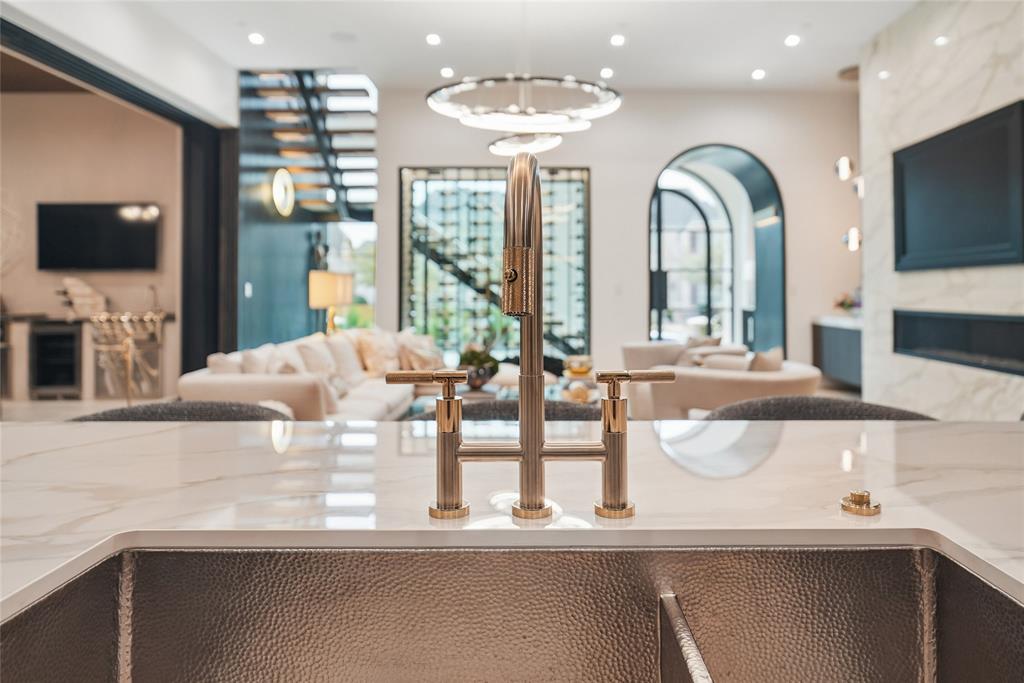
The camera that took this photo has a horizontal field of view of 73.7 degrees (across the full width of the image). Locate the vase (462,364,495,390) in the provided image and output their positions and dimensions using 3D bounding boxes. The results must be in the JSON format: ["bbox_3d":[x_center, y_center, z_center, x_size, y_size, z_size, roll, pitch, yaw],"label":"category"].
[{"bbox_3d":[-0.270,0.290,5.500,0.260,0.210,0.260,0,2,2],"label":"vase"}]

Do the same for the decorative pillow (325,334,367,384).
[{"bbox_3d":[-1.415,0.153,5.800,0.160,0.450,0.450,-23,-7,23],"label":"decorative pillow"}]

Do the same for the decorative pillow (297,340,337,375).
[{"bbox_3d":[-1.554,0.158,5.400,0.150,0.420,0.440,-23,-7,23],"label":"decorative pillow"}]

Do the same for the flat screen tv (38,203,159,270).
[{"bbox_3d":[-4.915,-1.240,8.100,1.430,0.810,0.060,0,2,2],"label":"flat screen tv"}]

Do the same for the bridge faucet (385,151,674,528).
[{"bbox_3d":[0.023,0.002,0.740,0.352,0.425,0.245,0,2,3],"label":"bridge faucet"}]

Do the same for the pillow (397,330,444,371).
[{"bbox_3d":[-0.858,0.103,6.400,0.480,0.440,0.170,0,-20,-13],"label":"pillow"}]

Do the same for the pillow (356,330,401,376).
[{"bbox_3d":[-1.212,0.109,6.200,0.470,0.450,0.170,-2,-17,-37],"label":"pillow"}]

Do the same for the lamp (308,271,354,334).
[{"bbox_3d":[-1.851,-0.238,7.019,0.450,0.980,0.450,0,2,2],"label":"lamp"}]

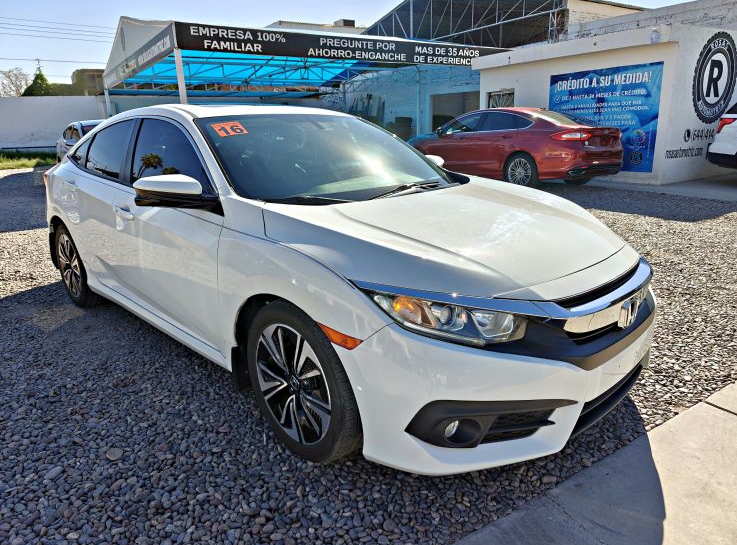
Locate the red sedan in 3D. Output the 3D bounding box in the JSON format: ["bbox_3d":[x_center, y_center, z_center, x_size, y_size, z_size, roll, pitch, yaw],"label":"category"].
[{"bbox_3d":[2.624,-2.573,9.994,1.880,1.475,4.870,-11,18,-31],"label":"red sedan"}]

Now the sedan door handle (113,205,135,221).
[{"bbox_3d":[-1.280,-0.318,2.575,0.250,0.050,0.055,14,21,43],"label":"sedan door handle"}]

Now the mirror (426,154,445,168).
[{"bbox_3d":[0.497,-0.709,3.332,0.240,0.170,0.230,14,21,43],"label":"mirror"}]

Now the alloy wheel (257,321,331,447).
[{"bbox_3d":[-0.228,0.402,1.882,0.455,0.455,0.180,14,21,43],"label":"alloy wheel"}]

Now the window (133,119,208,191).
[{"bbox_3d":[-0.959,-0.598,2.421,1.060,0.390,0.050,14,-4,43],"label":"window"}]

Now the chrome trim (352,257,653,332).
[{"bbox_3d":[0.698,0.012,1.933,0.660,0.200,1.500,14,21,43],"label":"chrome trim"}]

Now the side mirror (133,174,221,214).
[{"bbox_3d":[-0.824,-0.329,2.035,0.240,0.170,0.230,14,21,43],"label":"side mirror"}]

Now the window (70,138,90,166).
[{"bbox_3d":[-2.046,-0.857,3.481,0.360,0.210,0.040,14,-4,43],"label":"window"}]

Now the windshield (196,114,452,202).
[{"bbox_3d":[-0.159,-0.649,2.641,1.480,0.120,0.970,-16,49,-43],"label":"windshield"}]

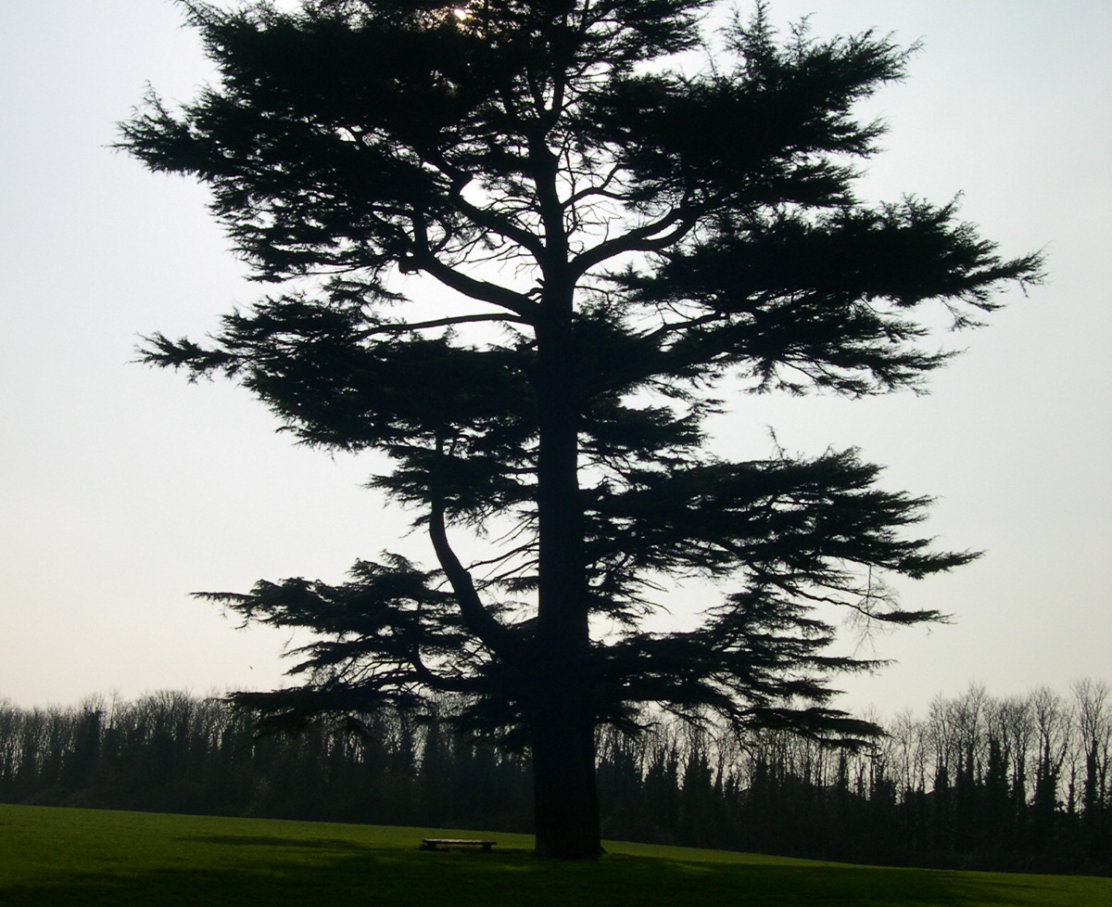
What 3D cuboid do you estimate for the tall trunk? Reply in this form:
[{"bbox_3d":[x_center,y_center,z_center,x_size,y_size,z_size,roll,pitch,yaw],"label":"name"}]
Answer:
[{"bbox_3d":[0.226,2.931,44.030,1.750,15.348,1.750,-1,-11,0],"label":"tall trunk"}]

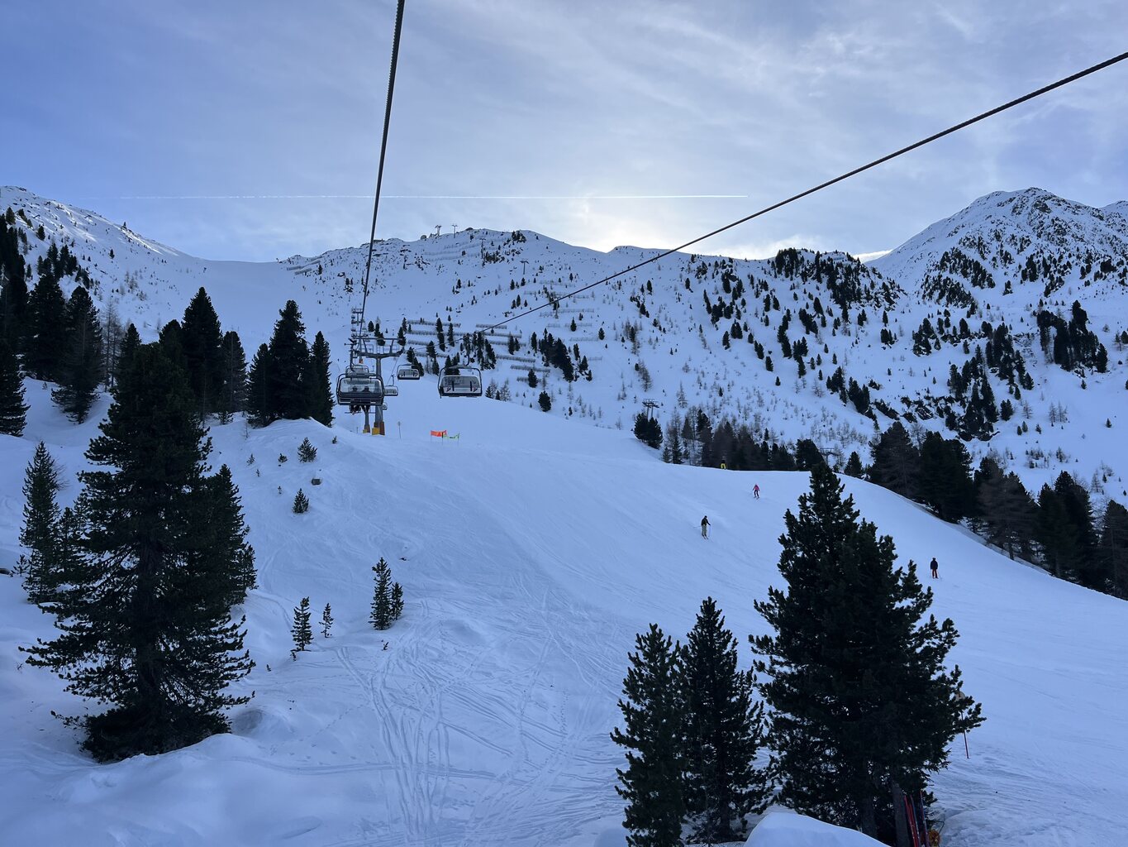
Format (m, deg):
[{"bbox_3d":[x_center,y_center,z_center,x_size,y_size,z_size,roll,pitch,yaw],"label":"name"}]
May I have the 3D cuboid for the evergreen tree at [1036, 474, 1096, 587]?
[{"bbox_3d":[49.671,10.272,83.713,5.092,11.068,4.837,-6,-9,30],"label":"evergreen tree"}]

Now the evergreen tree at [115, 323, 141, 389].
[{"bbox_3d":[-40.588,-6.048,79.415,2.809,6.809,2.724,-2,-7,0],"label":"evergreen tree"}]

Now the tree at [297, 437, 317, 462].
[{"bbox_3d":[-17.920,1.781,59.109,1.414,1.791,1.372,-2,-7,0],"label":"tree"}]

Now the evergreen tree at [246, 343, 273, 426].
[{"bbox_3d":[-27.841,-3.655,78.474,3.102,7.779,3.009,-2,-7,0],"label":"evergreen tree"}]

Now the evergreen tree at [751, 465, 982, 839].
[{"bbox_3d":[7.242,5.407,20.272,5.202,8.876,4.682,-4,-8,19],"label":"evergreen tree"}]

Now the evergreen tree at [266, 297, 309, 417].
[{"bbox_3d":[-25.798,-5.979,79.709,4.311,11.641,4.182,-2,-7,0],"label":"evergreen tree"}]

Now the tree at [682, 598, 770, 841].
[{"bbox_3d":[3.885,6.991,20.356,2.080,5.520,2.080,-3,-8,10],"label":"tree"}]

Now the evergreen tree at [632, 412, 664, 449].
[{"bbox_3d":[14.941,1.321,150.427,5.293,6.623,4.764,-2,-7,6],"label":"evergreen tree"}]

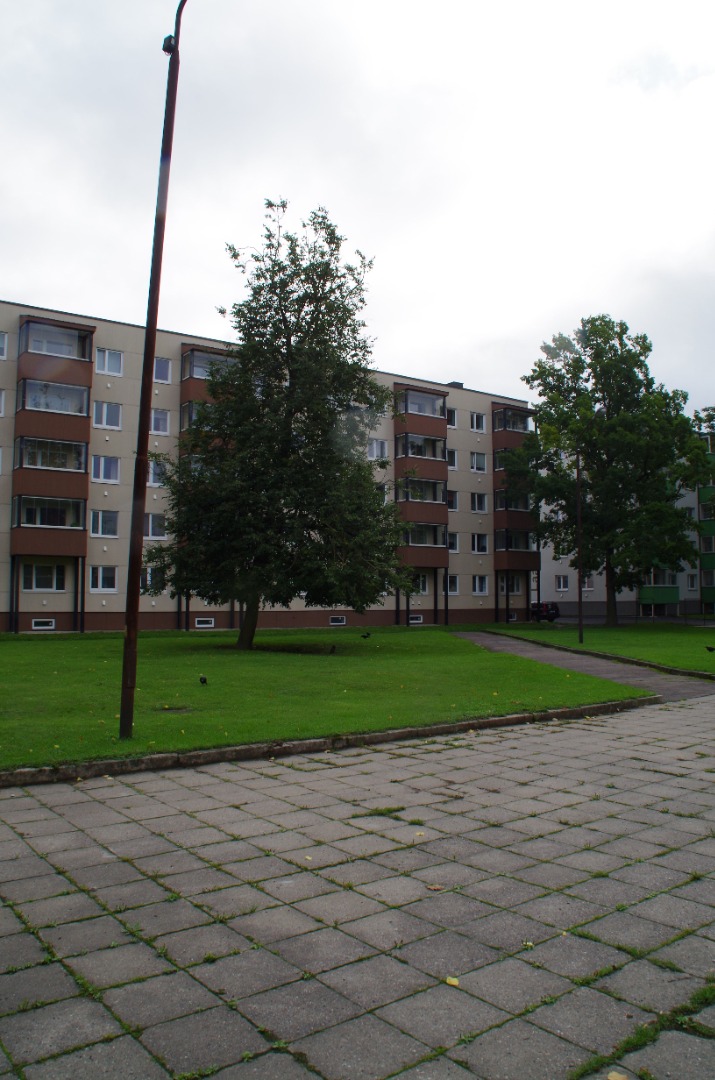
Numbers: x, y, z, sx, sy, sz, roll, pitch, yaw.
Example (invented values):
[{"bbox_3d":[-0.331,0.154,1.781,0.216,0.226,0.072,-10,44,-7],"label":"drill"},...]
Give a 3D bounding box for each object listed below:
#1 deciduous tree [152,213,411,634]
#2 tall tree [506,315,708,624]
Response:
[{"bbox_3d":[-2.581,-3.886,26.168,8.448,14.721,8.000,0,-4,0],"label":"deciduous tree"},{"bbox_3d":[15.707,-4.543,50.987,12.693,19.709,11.800,0,-4,0],"label":"tall tree"}]

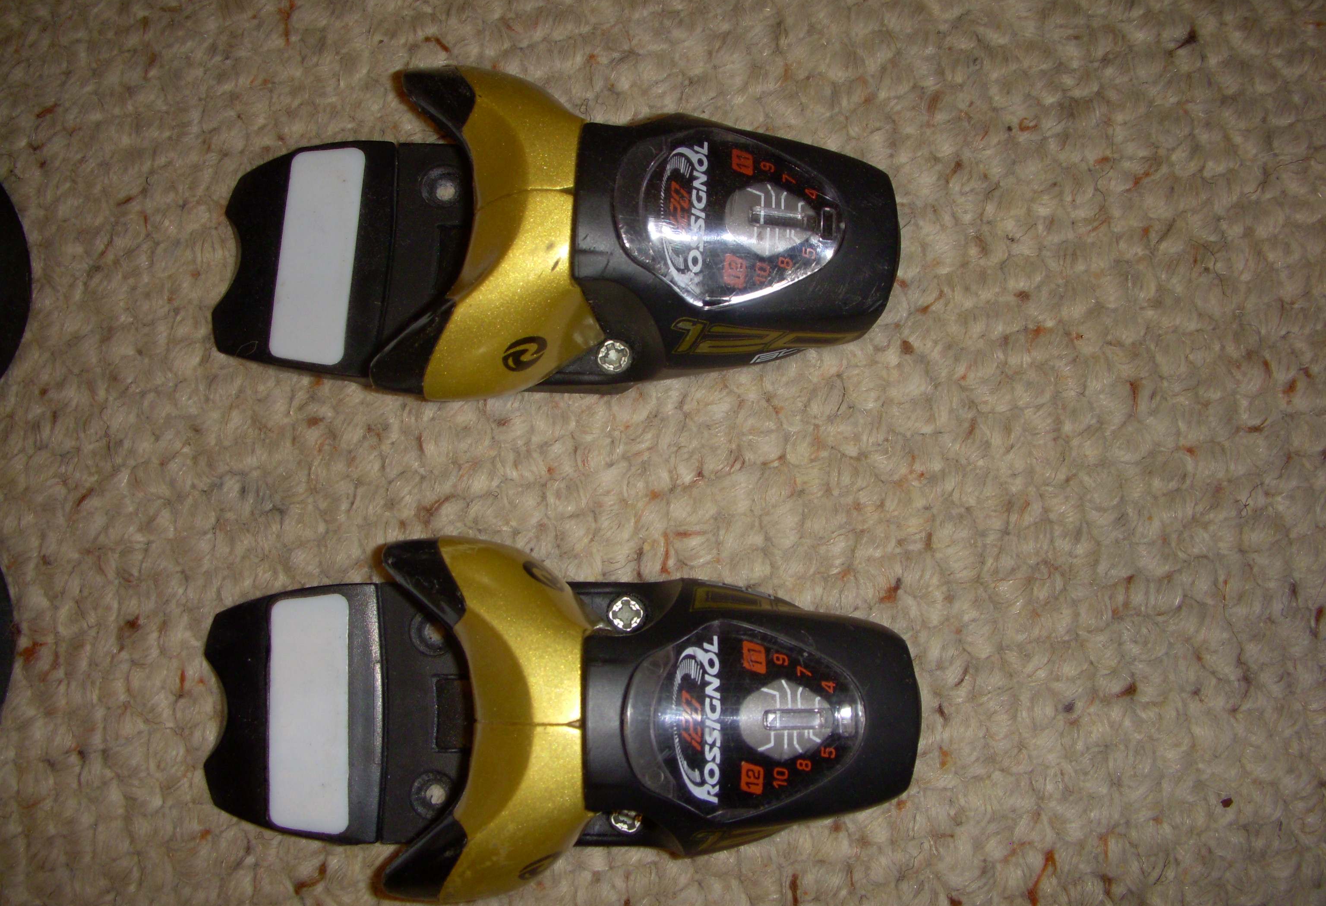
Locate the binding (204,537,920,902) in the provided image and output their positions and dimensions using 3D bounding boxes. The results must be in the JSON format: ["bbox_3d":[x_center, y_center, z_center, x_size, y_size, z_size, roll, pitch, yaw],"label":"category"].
[{"bbox_3d":[-0.029,0.057,0.316,0.168,0.057,0.079,-1,84,4],"label":"binding"}]

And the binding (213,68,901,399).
[{"bbox_3d":[-0.031,-0.049,0.331,0.168,0.057,0.079,3,79,6],"label":"binding"}]

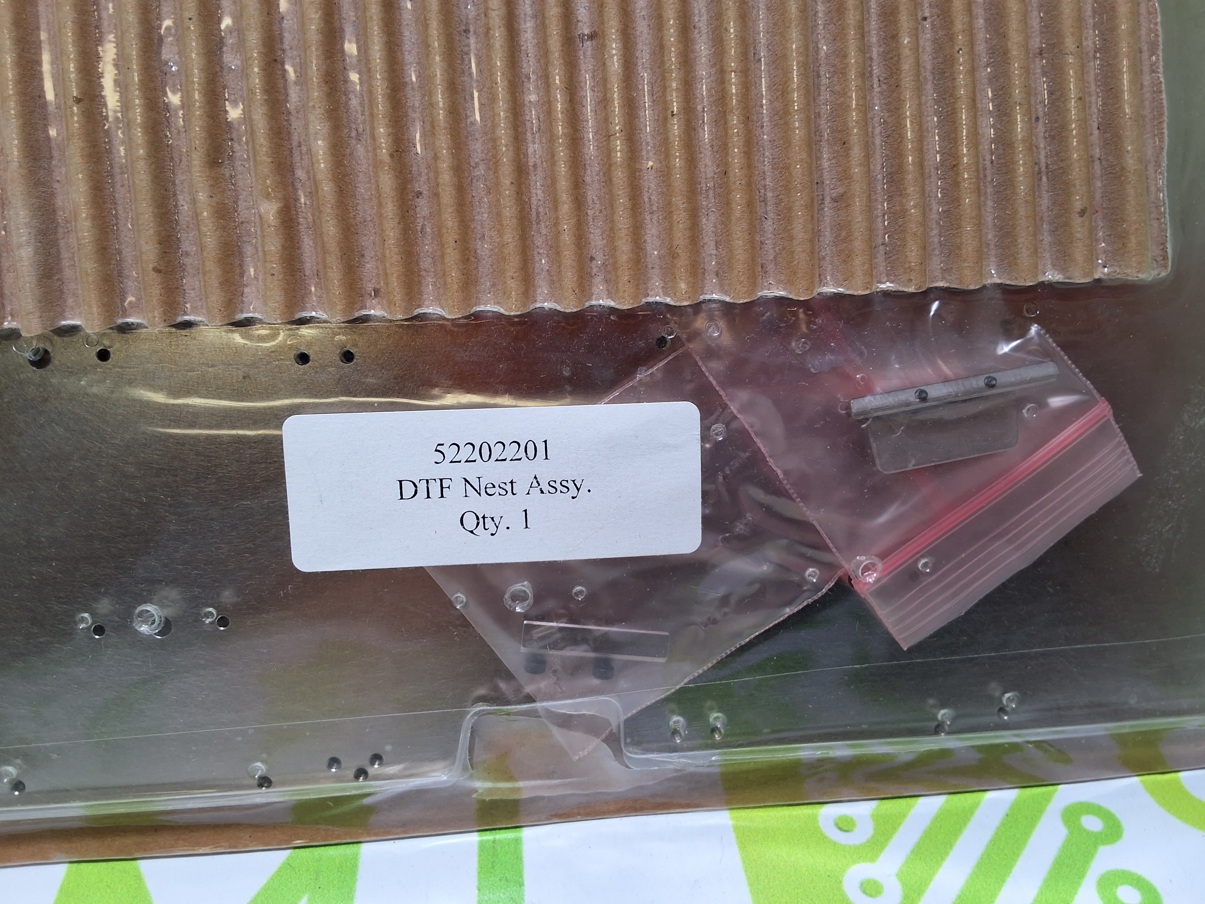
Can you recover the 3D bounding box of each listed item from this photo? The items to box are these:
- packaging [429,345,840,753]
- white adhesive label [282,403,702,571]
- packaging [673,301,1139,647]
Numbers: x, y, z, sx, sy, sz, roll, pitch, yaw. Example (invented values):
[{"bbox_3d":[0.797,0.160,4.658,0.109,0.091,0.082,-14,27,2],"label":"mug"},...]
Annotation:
[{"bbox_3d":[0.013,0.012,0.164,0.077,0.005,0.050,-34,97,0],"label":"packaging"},{"bbox_3d":[-0.017,0.006,0.158,0.067,0.001,0.025,-2,98,-5],"label":"white adhesive label"},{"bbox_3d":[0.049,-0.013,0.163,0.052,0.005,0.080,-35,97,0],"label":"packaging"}]

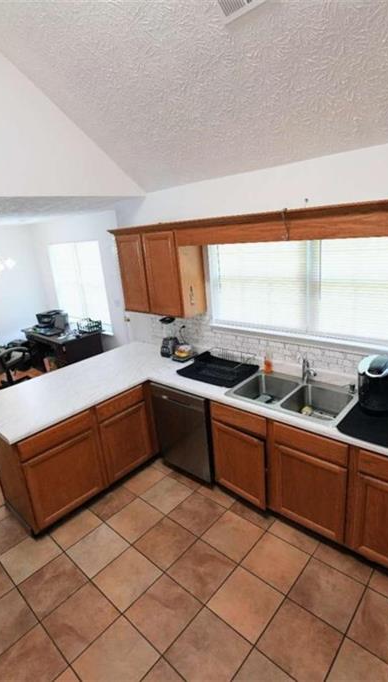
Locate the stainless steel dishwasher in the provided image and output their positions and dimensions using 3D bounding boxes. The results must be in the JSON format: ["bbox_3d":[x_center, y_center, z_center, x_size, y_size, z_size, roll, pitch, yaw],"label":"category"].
[{"bbox_3d":[0.088,0.713,3.140,0.615,0.795,0.610,10,22,42],"label":"stainless steel dishwasher"}]

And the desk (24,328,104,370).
[{"bbox_3d":[-2.210,0.201,5.885,1.435,0.755,0.701,10,22,42],"label":"desk"}]

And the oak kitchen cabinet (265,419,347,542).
[{"bbox_3d":[0.922,0.823,2.427,0.530,0.770,0.605,10,23,41],"label":"oak kitchen cabinet"}]

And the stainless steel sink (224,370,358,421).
[{"bbox_3d":[0.726,0.487,2.599,0.843,0.200,0.524,10,22,42],"label":"stainless steel sink"}]

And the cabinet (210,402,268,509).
[{"bbox_3d":[0.532,0.784,2.736,0.525,0.775,0.610,10,22,42],"label":"cabinet"}]

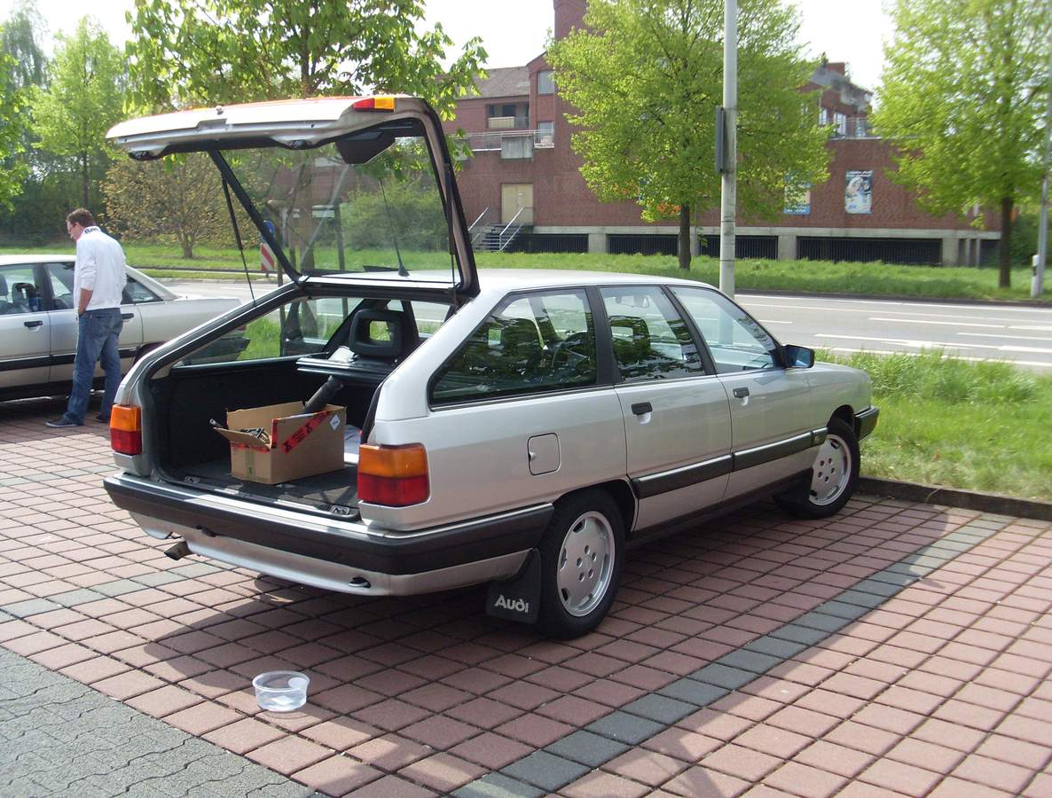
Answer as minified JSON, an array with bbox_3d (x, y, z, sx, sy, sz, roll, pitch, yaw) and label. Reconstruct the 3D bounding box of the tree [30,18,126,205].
[{"bbox_3d":[-21.064,-12.505,55.000,4.200,10.300,4.200,1,7,0],"label":"tree"}]

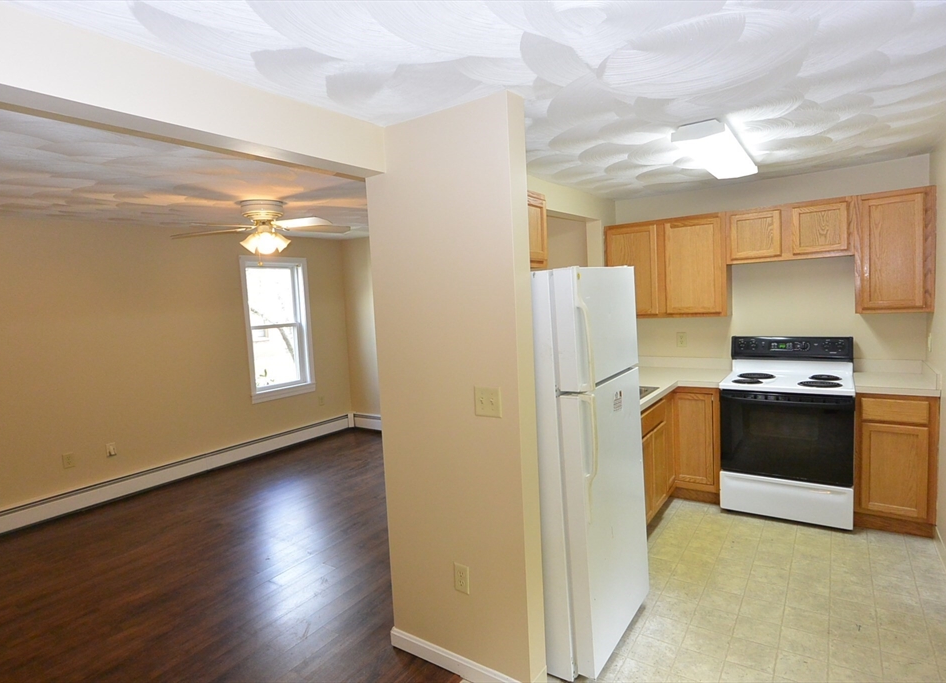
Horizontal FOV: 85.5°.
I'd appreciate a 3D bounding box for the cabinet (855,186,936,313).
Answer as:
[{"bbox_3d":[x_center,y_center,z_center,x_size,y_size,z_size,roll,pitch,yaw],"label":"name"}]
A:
[{"bbox_3d":[2.731,-0.570,3.338,0.390,0.763,0.320,1,6,35],"label":"cabinet"}]

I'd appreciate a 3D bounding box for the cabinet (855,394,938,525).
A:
[{"bbox_3d":[2.703,0.701,3.314,0.390,0.824,0.625,1,6,35],"label":"cabinet"}]

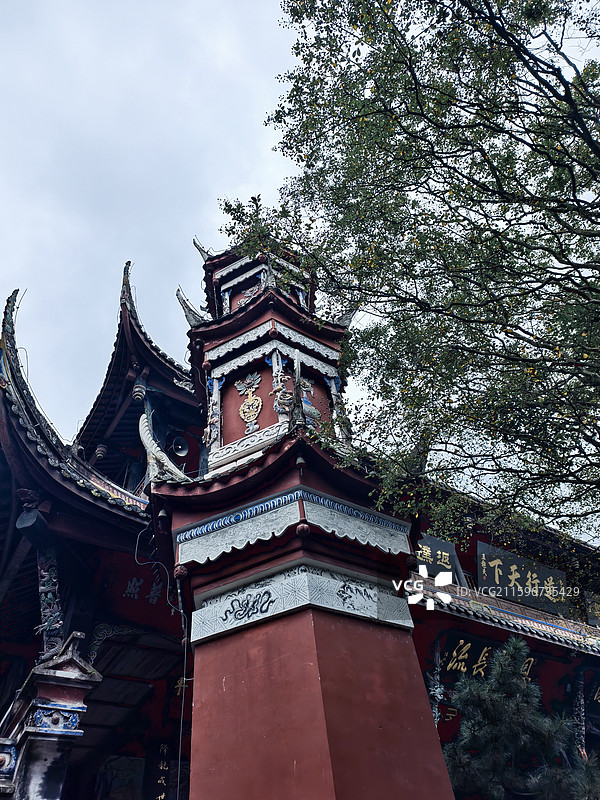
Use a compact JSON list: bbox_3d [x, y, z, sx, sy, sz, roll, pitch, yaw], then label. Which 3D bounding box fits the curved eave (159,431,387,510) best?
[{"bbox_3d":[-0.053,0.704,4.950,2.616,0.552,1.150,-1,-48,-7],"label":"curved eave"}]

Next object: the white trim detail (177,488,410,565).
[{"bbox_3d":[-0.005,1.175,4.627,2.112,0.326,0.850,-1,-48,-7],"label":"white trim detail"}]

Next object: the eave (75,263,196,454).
[{"bbox_3d":[-3.074,-0.461,10.173,2.100,2.050,3.000,25,-56,-27],"label":"eave"}]

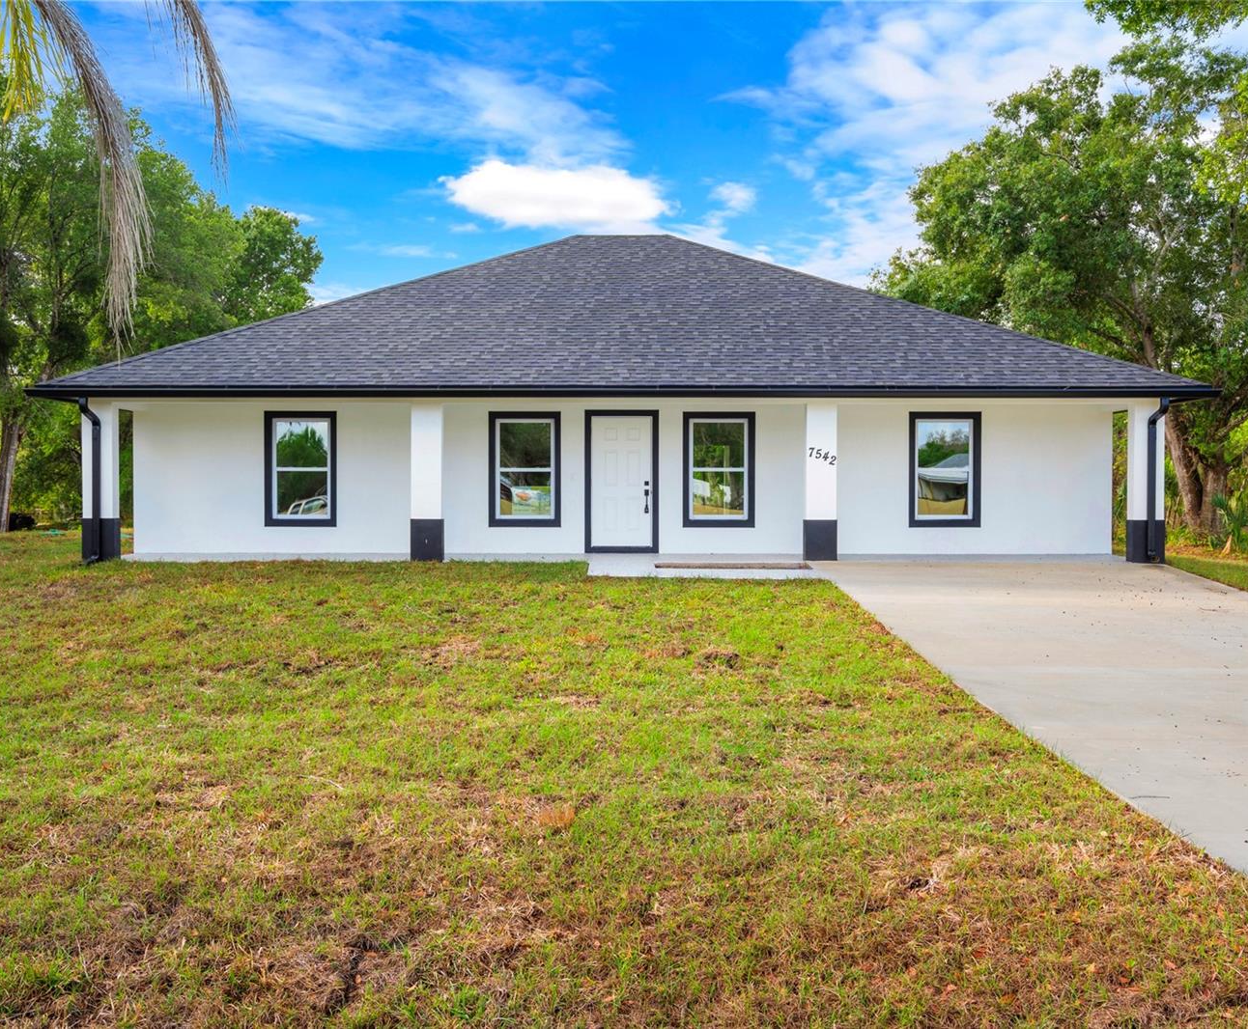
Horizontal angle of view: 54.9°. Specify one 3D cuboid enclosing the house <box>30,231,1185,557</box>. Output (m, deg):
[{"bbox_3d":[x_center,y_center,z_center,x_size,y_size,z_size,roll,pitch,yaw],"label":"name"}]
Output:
[{"bbox_3d":[-0.030,-2.470,23.600,16.350,6.000,14.400,0,1,0],"label":"house"}]

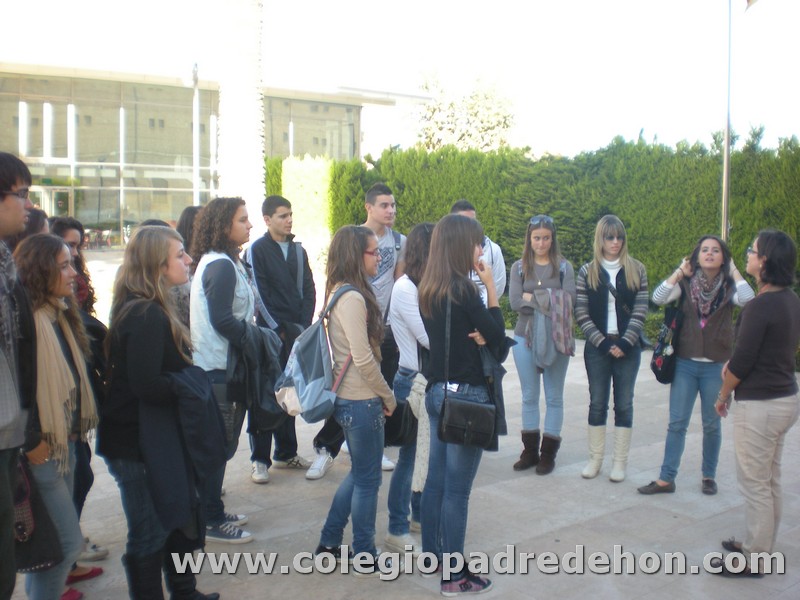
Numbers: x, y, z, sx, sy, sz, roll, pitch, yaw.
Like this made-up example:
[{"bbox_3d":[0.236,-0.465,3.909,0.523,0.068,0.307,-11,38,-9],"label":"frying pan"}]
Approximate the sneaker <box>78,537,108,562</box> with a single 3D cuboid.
[{"bbox_3d":[-1.525,1.189,4.198,0.260,0.105,0.095,-2,6,-18],"label":"sneaker"}]

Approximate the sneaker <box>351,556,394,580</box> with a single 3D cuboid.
[{"bbox_3d":[-0.109,1.210,4.070,0.255,0.100,0.095,-1,5,-16],"label":"sneaker"}]

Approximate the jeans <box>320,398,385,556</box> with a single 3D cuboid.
[{"bbox_3d":[-0.221,0.820,4.090,0.310,0.785,0.320,0,5,-8],"label":"jeans"}]

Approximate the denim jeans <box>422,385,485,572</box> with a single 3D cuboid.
[{"bbox_3d":[0.239,0.802,3.896,0.280,0.880,0.340,-3,6,-33],"label":"denim jeans"}]

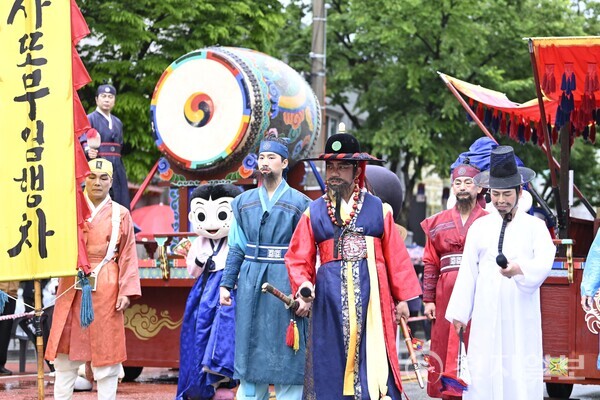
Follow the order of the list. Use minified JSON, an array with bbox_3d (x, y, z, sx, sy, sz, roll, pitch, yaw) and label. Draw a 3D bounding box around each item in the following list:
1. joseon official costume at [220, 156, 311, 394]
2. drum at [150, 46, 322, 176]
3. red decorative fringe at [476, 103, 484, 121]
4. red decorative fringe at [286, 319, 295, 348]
[{"bbox_3d":[-0.192,0.440,6.800,0.550,1.390,0.370,0,-1,9],"label":"joseon official costume"},{"bbox_3d":[-0.547,-0.743,10.417,1.200,1.200,1.300,0,-1,27],"label":"drum"},{"bbox_3d":[1.439,-0.702,9.300,0.062,0.150,0.060,0,-1,0],"label":"red decorative fringe"},{"bbox_3d":[-0.054,0.759,6.630,0.047,0.150,0.045,0,-1,0],"label":"red decorative fringe"}]

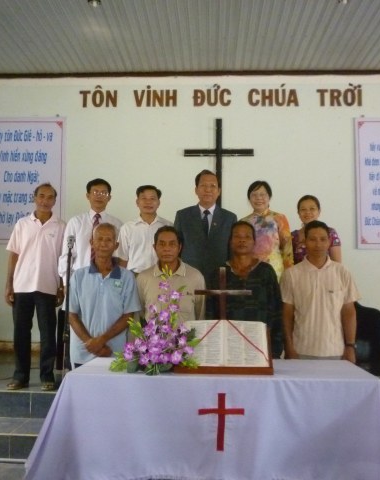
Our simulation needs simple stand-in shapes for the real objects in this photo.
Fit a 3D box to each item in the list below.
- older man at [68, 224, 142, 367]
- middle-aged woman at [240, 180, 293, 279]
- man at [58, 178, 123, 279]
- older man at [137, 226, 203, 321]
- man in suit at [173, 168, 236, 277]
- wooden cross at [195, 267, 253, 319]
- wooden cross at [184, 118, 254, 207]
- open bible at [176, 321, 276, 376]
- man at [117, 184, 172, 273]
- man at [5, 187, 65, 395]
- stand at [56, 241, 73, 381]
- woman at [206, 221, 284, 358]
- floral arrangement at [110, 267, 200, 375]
[{"bbox_3d":[-0.546,0.673,3.362,0.480,1.570,0.280,1,-5,-4],"label":"older man"},{"bbox_3d":[0.600,0.351,4.199,0.450,1.656,0.280,0,-5,11],"label":"middle-aged woman"},{"bbox_3d":[-0.811,0.334,4.317,0.510,1.681,0.290,1,-5,-3],"label":"man"},{"bbox_3d":[-0.127,0.687,3.340,0.480,1.547,0.280,1,-5,0],"label":"older man"},{"bbox_3d":[0.119,0.299,4.220,0.510,1.751,0.300,0,-5,4],"label":"man in suit"},{"bbox_3d":[0.176,0.380,2.832,0.307,0.470,0.050,0,-5,3],"label":"wooden cross"},{"bbox_3d":[0.339,-0.810,6.316,0.814,1.250,0.060,0,-5,3],"label":"wooden cross"},{"bbox_3d":[0.167,0.534,2.704,0.465,0.240,0.290,0,-5,3],"label":"open bible"},{"bbox_3d":[-0.357,0.361,4.310,0.460,1.635,0.280,1,-5,-1],"label":"man"},{"bbox_3d":[-1.248,0.352,4.309,0.480,1.634,0.300,1,-5,-8],"label":"man"},{"bbox_3d":[-0.966,0.576,4.224,0.260,1.180,0.260,0,-5,3],"label":"stand"},{"bbox_3d":[0.346,0.672,3.410,0.520,1.603,0.290,0,-5,6],"label":"woman"},{"bbox_3d":[-0.168,0.390,2.646,0.444,0.508,0.320,0,-5,3],"label":"floral arrangement"}]

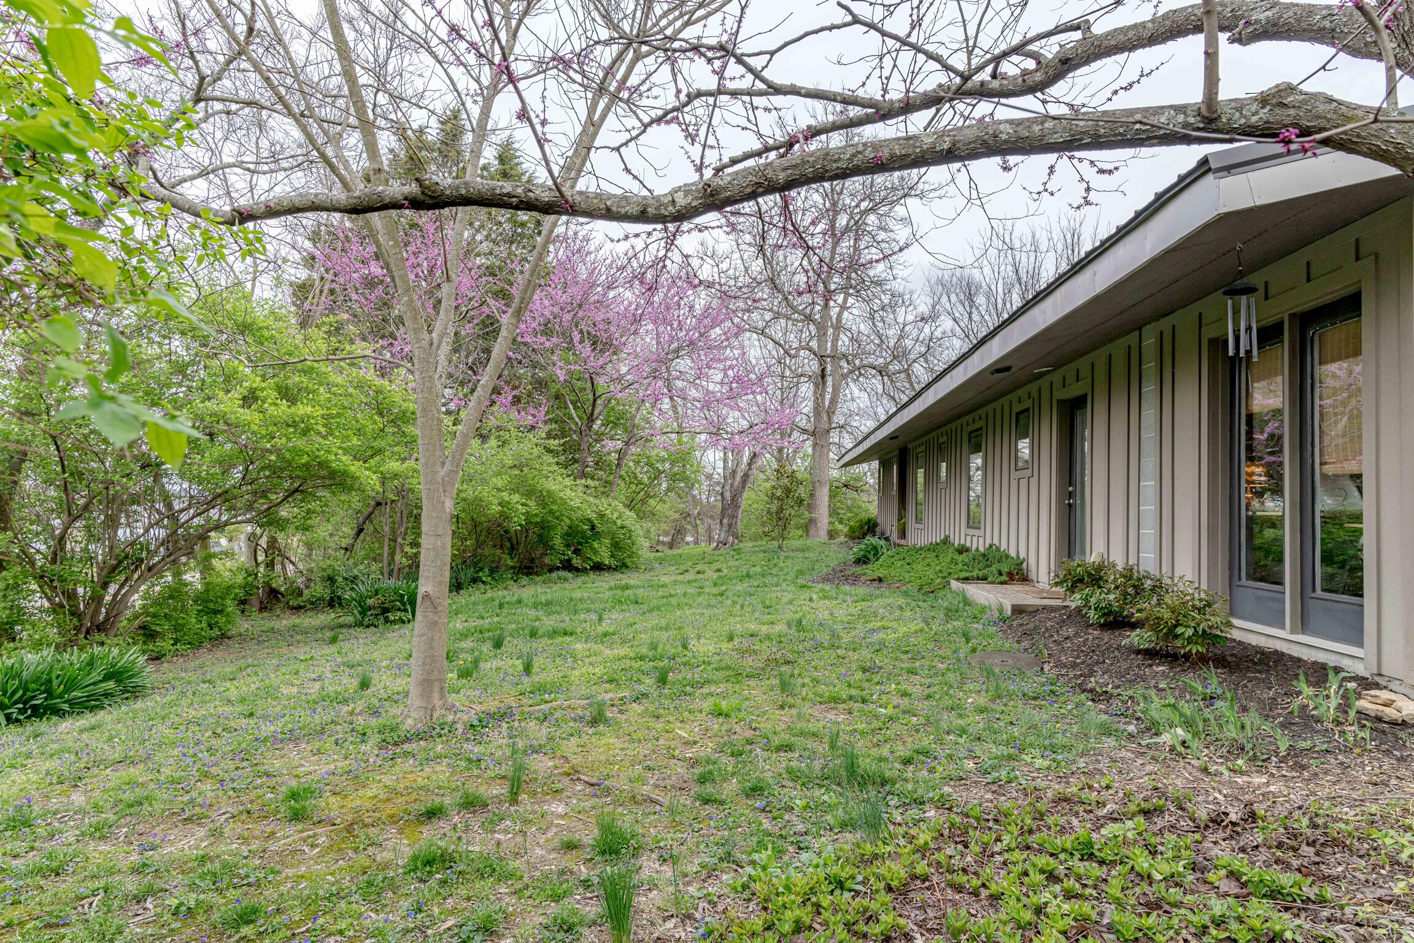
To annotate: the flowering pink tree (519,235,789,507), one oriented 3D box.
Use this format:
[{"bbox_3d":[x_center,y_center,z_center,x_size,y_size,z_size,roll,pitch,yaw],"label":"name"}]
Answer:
[{"bbox_3d":[-1.150,-1.650,18.000,6.300,7.000,5.800,2,-3,0],"label":"flowering pink tree"}]

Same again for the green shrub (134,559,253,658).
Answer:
[{"bbox_3d":[-4.950,1.290,7.600,1.100,0.900,1.000,2,-3,0],"label":"green shrub"}]

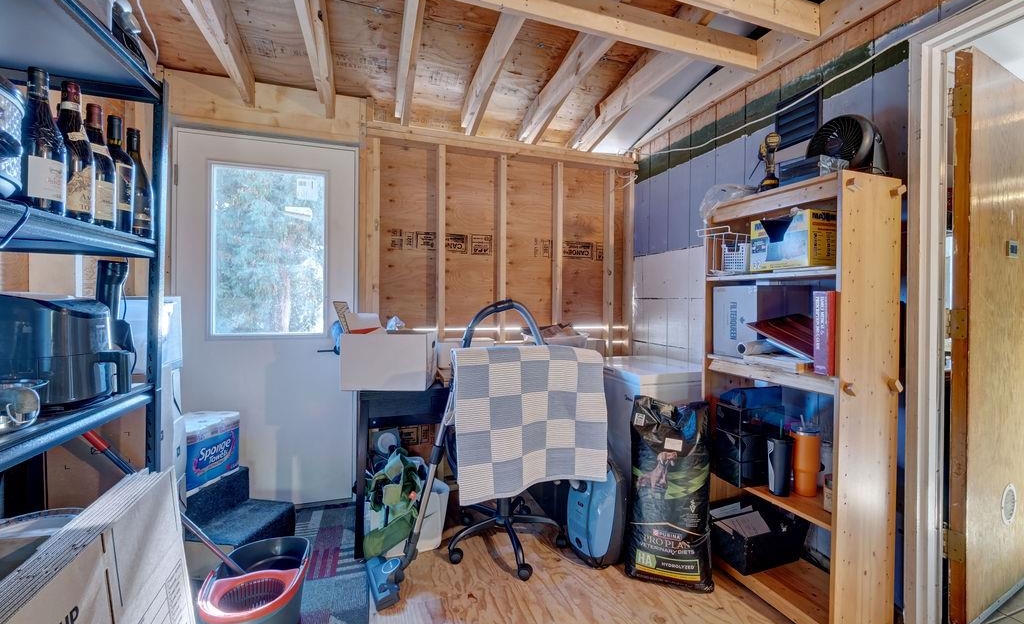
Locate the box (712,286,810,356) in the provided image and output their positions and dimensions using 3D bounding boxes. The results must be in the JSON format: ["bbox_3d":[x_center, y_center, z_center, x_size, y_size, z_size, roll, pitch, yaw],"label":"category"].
[{"bbox_3d":[1.079,0.040,1.796,0.310,0.293,0.207,0,1,-22],"label":"box"}]

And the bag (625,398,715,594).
[{"bbox_3d":[0.685,0.770,1.812,0.340,0.765,0.150,1,1,16],"label":"bag"}]

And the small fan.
[{"bbox_3d":[1.275,-0.614,1.571,0.170,0.277,0.230,0,1,-22],"label":"small fan"}]

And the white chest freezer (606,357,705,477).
[{"bbox_3d":[0.769,0.729,2.403,0.542,0.850,0.657,0,1,-19],"label":"white chest freezer"}]

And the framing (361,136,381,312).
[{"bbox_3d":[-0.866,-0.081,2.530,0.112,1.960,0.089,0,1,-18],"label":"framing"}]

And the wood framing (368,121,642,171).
[{"bbox_3d":[0.018,-1.092,2.808,1.886,0.076,0.089,0,1,-18],"label":"wood framing"}]

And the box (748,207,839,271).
[{"bbox_3d":[1.101,-0.263,1.610,0.190,0.197,0.240,0,1,-21],"label":"box"}]

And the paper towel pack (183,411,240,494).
[{"bbox_3d":[-1.526,0.659,1.973,0.250,0.280,0.290,1,1,9],"label":"paper towel pack"}]

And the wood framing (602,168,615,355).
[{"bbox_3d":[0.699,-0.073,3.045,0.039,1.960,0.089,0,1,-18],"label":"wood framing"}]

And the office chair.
[{"bbox_3d":[0.000,0.591,2.000,0.630,1.120,0.620,0,1,-24],"label":"office chair"}]

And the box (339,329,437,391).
[{"bbox_3d":[-0.629,0.247,2.182,0.410,0.272,0.320,1,1,-1],"label":"box"}]

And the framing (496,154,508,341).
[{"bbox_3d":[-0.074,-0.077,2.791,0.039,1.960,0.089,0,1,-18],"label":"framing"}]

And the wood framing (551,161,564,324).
[{"bbox_3d":[0.321,0.040,2.884,0.038,2.130,0.089,0,1,-19],"label":"wood framing"}]

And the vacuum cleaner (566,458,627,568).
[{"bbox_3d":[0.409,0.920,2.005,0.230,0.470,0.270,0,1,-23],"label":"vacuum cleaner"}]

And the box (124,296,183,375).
[{"bbox_3d":[-1.435,0.079,1.505,0.300,0.266,0.255,0,1,-18],"label":"box"}]

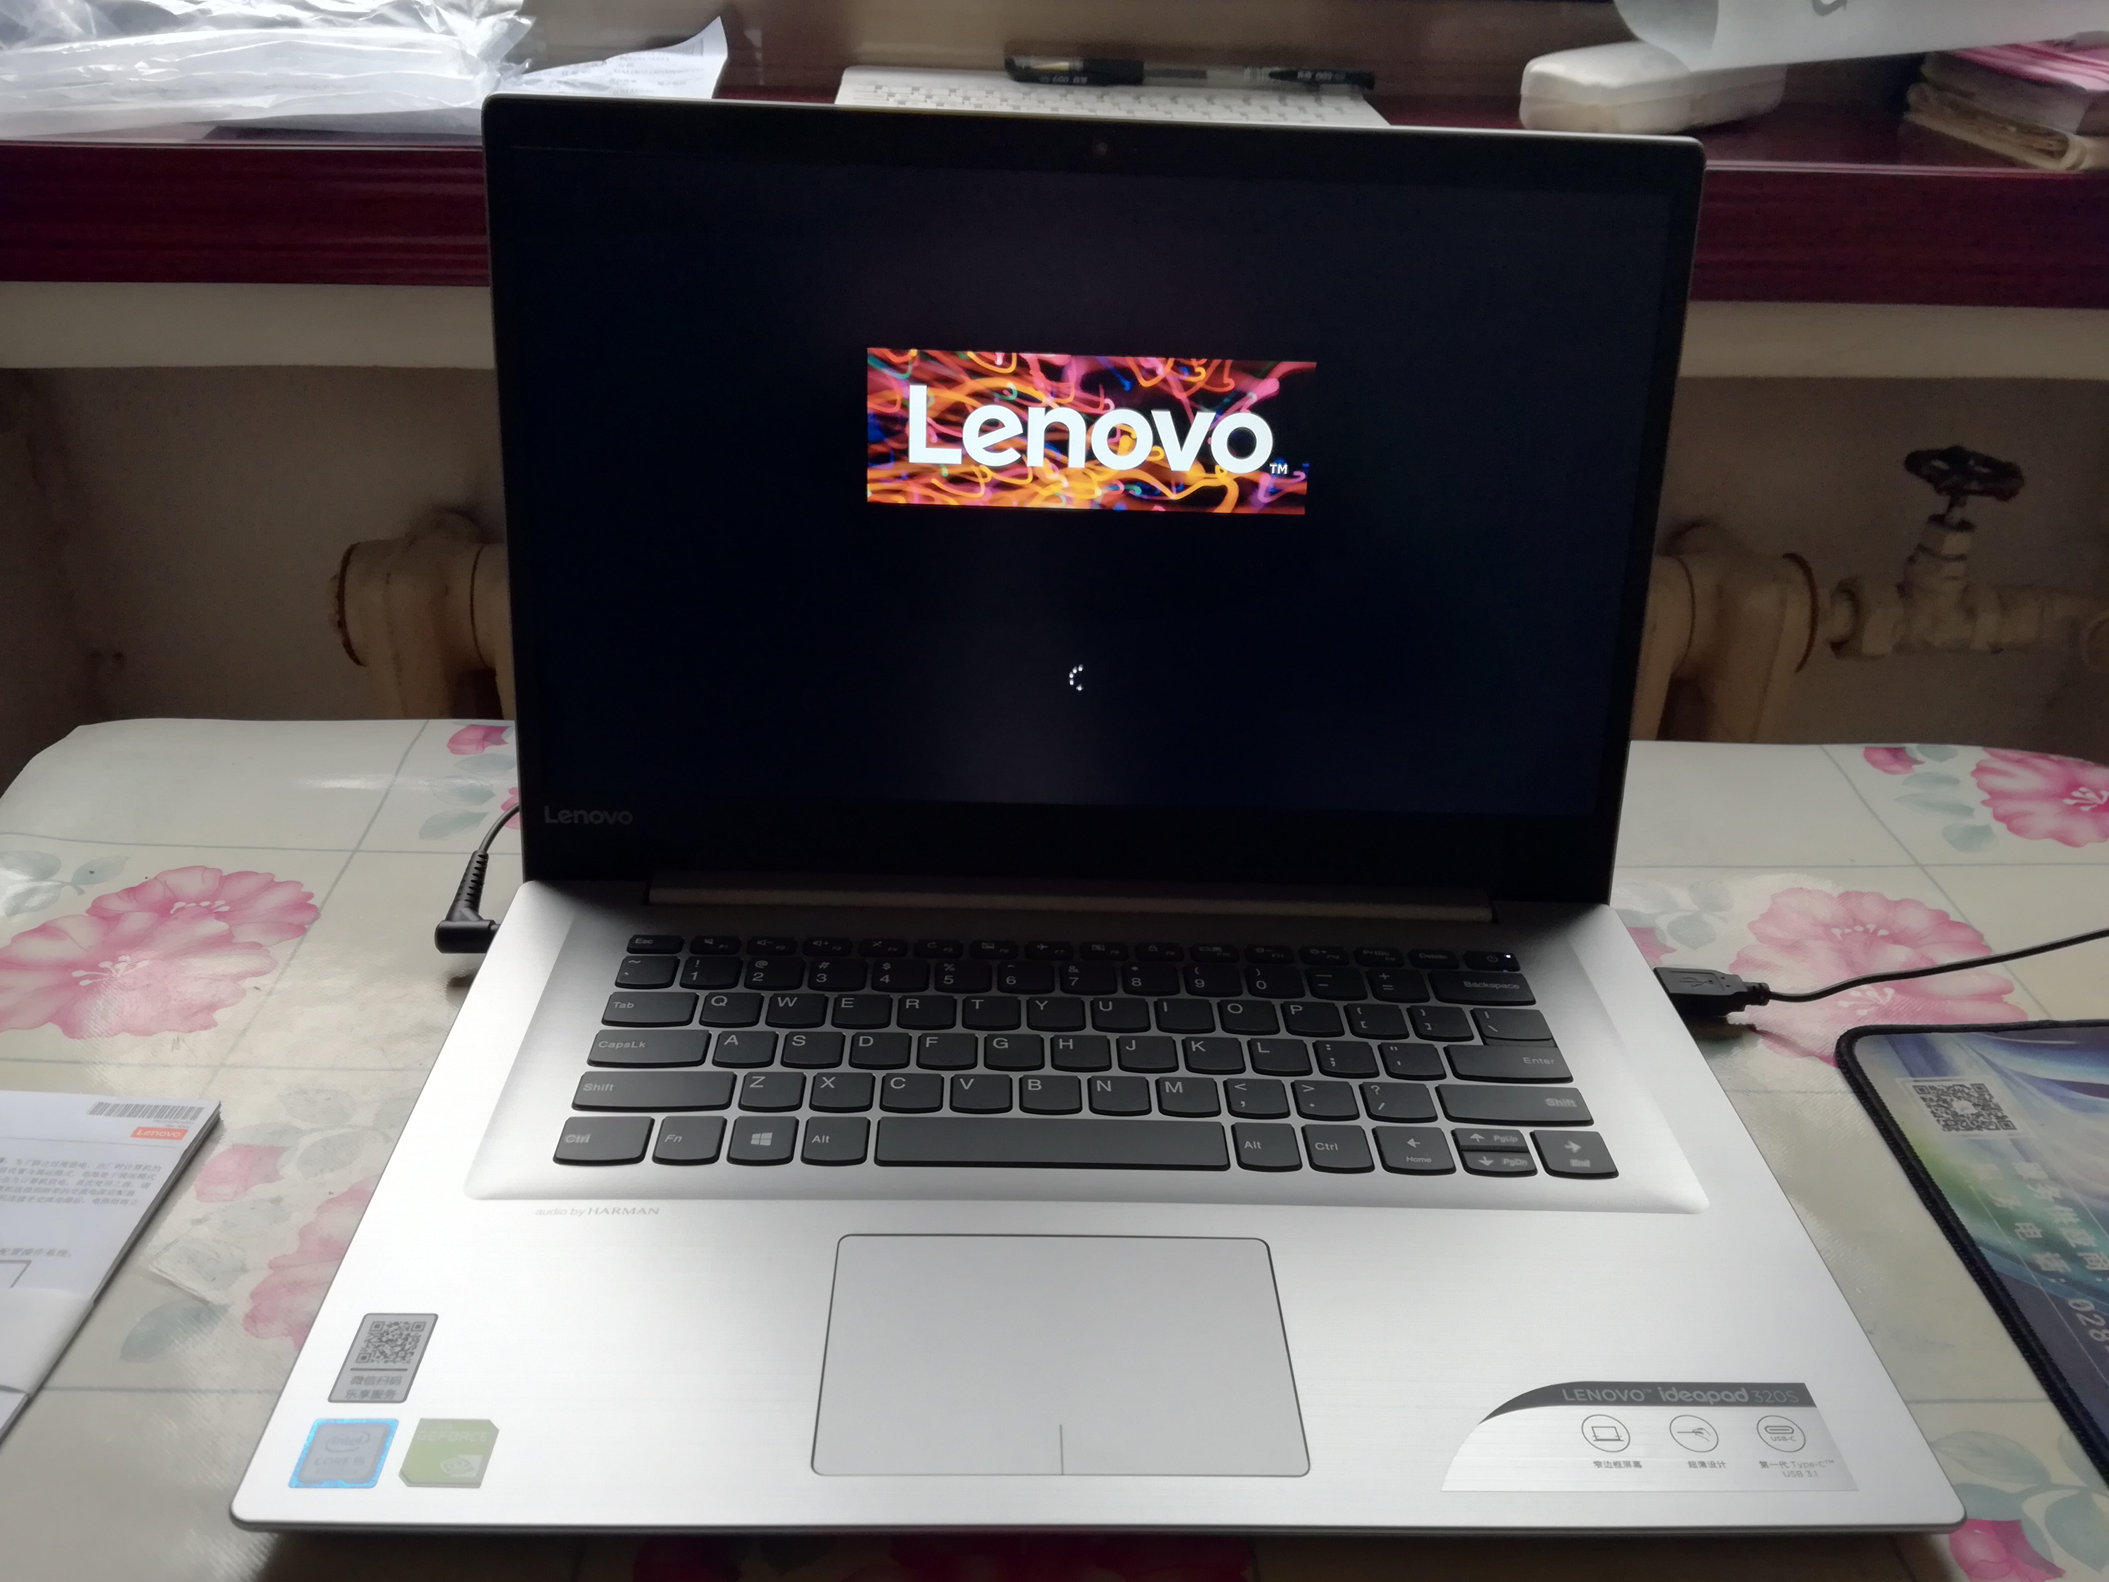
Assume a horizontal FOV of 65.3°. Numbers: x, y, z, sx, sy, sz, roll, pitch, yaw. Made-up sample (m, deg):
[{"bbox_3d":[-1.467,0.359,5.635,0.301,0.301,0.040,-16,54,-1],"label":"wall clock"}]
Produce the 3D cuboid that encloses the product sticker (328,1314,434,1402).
[{"bbox_3d":[-0.148,0.125,0.365,0.017,0.001,0.025,1,30,-2],"label":"product sticker"}]

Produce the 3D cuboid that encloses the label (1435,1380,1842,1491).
[{"bbox_3d":[0.126,0.141,0.360,0.090,0.001,0.029,1,30,-2],"label":"label"}]

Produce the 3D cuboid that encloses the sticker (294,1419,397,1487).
[{"bbox_3d":[-0.148,0.138,0.343,0.018,0.001,0.017,1,30,-2],"label":"sticker"}]

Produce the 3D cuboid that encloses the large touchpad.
[{"bbox_3d":[0.001,0.127,0.375,0.105,0.002,0.068,1,30,-2],"label":"large touchpad"}]

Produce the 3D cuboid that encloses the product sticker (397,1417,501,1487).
[{"bbox_3d":[-0.126,0.138,0.344,0.018,0.001,0.017,1,30,-2],"label":"product sticker"}]

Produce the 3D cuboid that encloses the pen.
[{"bbox_3d":[0.056,-0.286,0.658,0.150,0.012,0.013,-2,29,-7],"label":"pen"}]

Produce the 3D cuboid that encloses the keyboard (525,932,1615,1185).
[{"bbox_3d":[0.008,0.073,0.468,0.276,0.006,0.100,1,30,-2],"label":"keyboard"}]

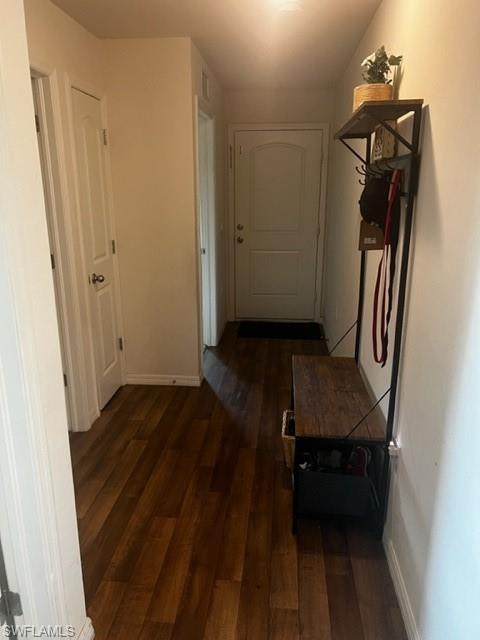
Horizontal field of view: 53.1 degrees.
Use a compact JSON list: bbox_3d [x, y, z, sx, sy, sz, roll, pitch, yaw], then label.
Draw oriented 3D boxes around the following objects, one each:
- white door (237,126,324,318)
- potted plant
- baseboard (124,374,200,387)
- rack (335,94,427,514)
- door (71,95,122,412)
[{"bbox_3d":[0.408,-0.994,5.294,0.910,2.030,0.045,1,15,5],"label":"white door"},{"bbox_3d":[0.560,-0.959,1.934,0.185,0.256,0.185,1,15,5],"label":"potted plant"},{"bbox_3d":[-0.601,0.464,3.752,0.600,0.080,0.016,1,15,5],"label":"baseboard"},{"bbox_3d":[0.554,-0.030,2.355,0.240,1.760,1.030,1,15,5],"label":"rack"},{"bbox_3d":[-0.945,-0.409,3.216,0.037,2.030,0.430,1,15,5],"label":"door"}]

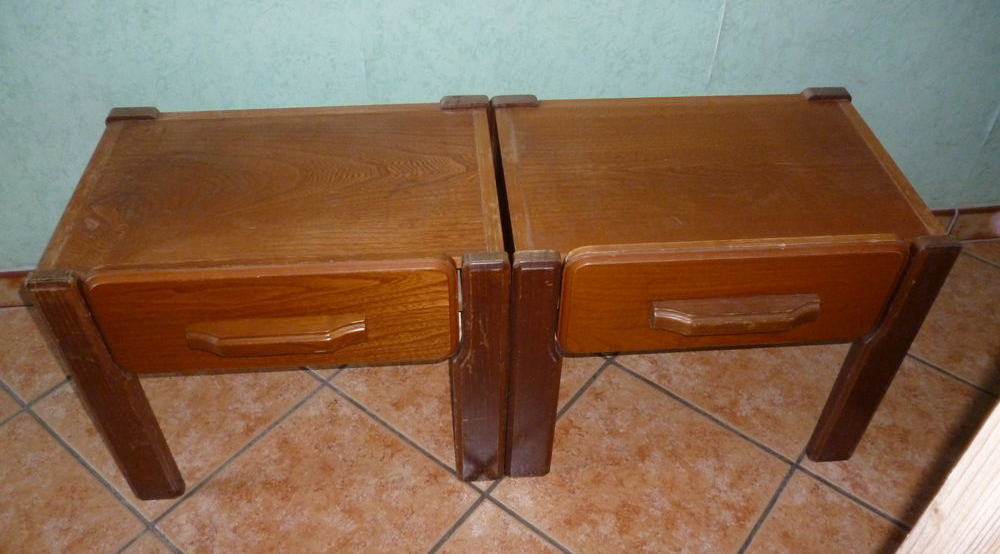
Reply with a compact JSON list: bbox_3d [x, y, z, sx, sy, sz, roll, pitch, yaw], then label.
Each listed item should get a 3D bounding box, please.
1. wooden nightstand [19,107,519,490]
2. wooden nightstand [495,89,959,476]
[{"bbox_3d":[-0.269,0.044,1.158,0.528,0.432,0.402,-3,43,-4],"label":"wooden nightstand"},{"bbox_3d":[0.265,0.021,1.193,0.528,0.432,0.402,-2,43,-3],"label":"wooden nightstand"}]

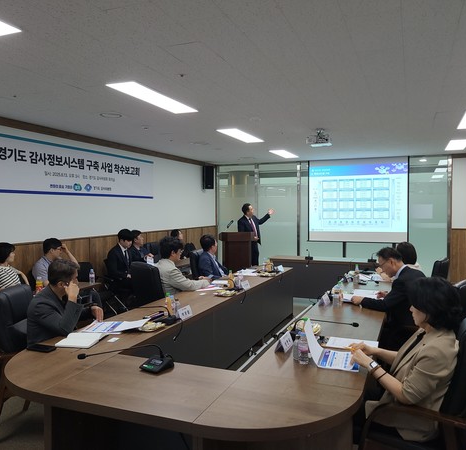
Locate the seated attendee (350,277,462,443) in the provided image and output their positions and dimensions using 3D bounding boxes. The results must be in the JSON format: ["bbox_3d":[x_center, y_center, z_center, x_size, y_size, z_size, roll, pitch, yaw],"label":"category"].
[{"bbox_3d":[0.822,0.877,2.352,0.700,1.250,0.500,0,2,22],"label":"seated attendee"}]

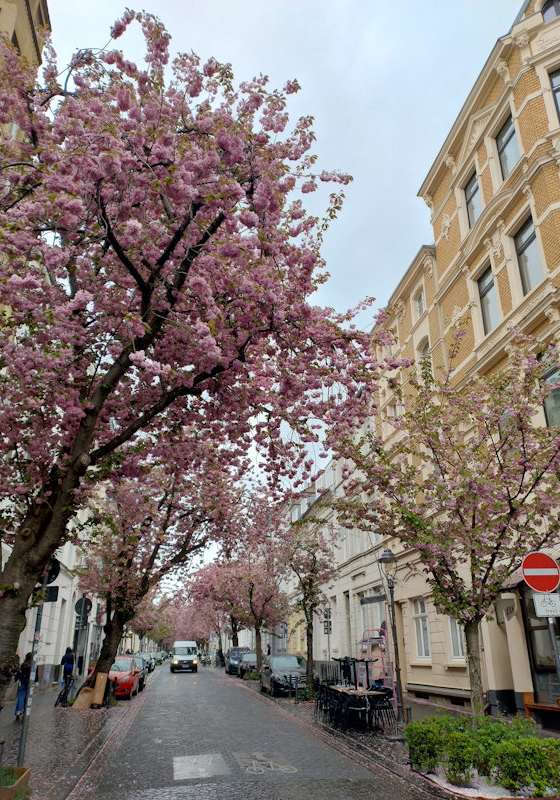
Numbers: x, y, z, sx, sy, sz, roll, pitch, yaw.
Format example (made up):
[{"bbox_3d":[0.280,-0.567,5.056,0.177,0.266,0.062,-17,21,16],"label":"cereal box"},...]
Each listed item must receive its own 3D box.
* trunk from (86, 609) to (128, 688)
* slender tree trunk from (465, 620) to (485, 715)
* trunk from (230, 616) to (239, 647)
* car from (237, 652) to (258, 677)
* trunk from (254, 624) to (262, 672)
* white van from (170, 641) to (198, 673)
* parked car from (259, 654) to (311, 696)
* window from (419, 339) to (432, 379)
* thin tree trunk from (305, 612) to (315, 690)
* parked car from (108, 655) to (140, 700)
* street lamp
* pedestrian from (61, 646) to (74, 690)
[{"bbox_3d":[-5.807,8.562,19.323,1.050,2.950,0.800,4,-24,-8],"label":"trunk"},{"bbox_3d":[2.877,4.310,8.656,0.270,2.050,0.270,4,-24,-9],"label":"slender tree trunk"},{"bbox_3d":[-3.489,18.981,45.093,0.520,4.000,0.520,4,-24,-9],"label":"trunk"},{"bbox_3d":[-1.749,17.545,38.143,1.760,1.490,4.100,4,-24,-8],"label":"car"},{"bbox_3d":[-1.145,13.829,31.775,0.380,2.900,0.380,4,-24,-9],"label":"trunk"},{"bbox_3d":[-7.606,20.387,46.115,1.980,2.330,5.200,4,-24,-9],"label":"white van"},{"bbox_3d":[0.313,10.765,22.724,1.800,1.450,4.500,4,-24,-9],"label":"parked car"},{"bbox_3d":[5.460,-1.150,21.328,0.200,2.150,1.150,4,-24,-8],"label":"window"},{"bbox_3d":[1.124,9.537,21.589,0.340,2.950,0.300,4,-24,-8],"label":"thin tree trunk"},{"bbox_3d":[-6.643,11.133,23.244,1.750,1.480,3.970,4,-24,-8],"label":"parked car"},{"bbox_3d":[2.776,5.599,13.963,0.460,3.850,0.460,4,-24,-9],"label":"street lamp"},{"bbox_3d":[-8.769,11.084,23.929,0.520,1.660,0.380,4,-24,-9],"label":"pedestrian"}]

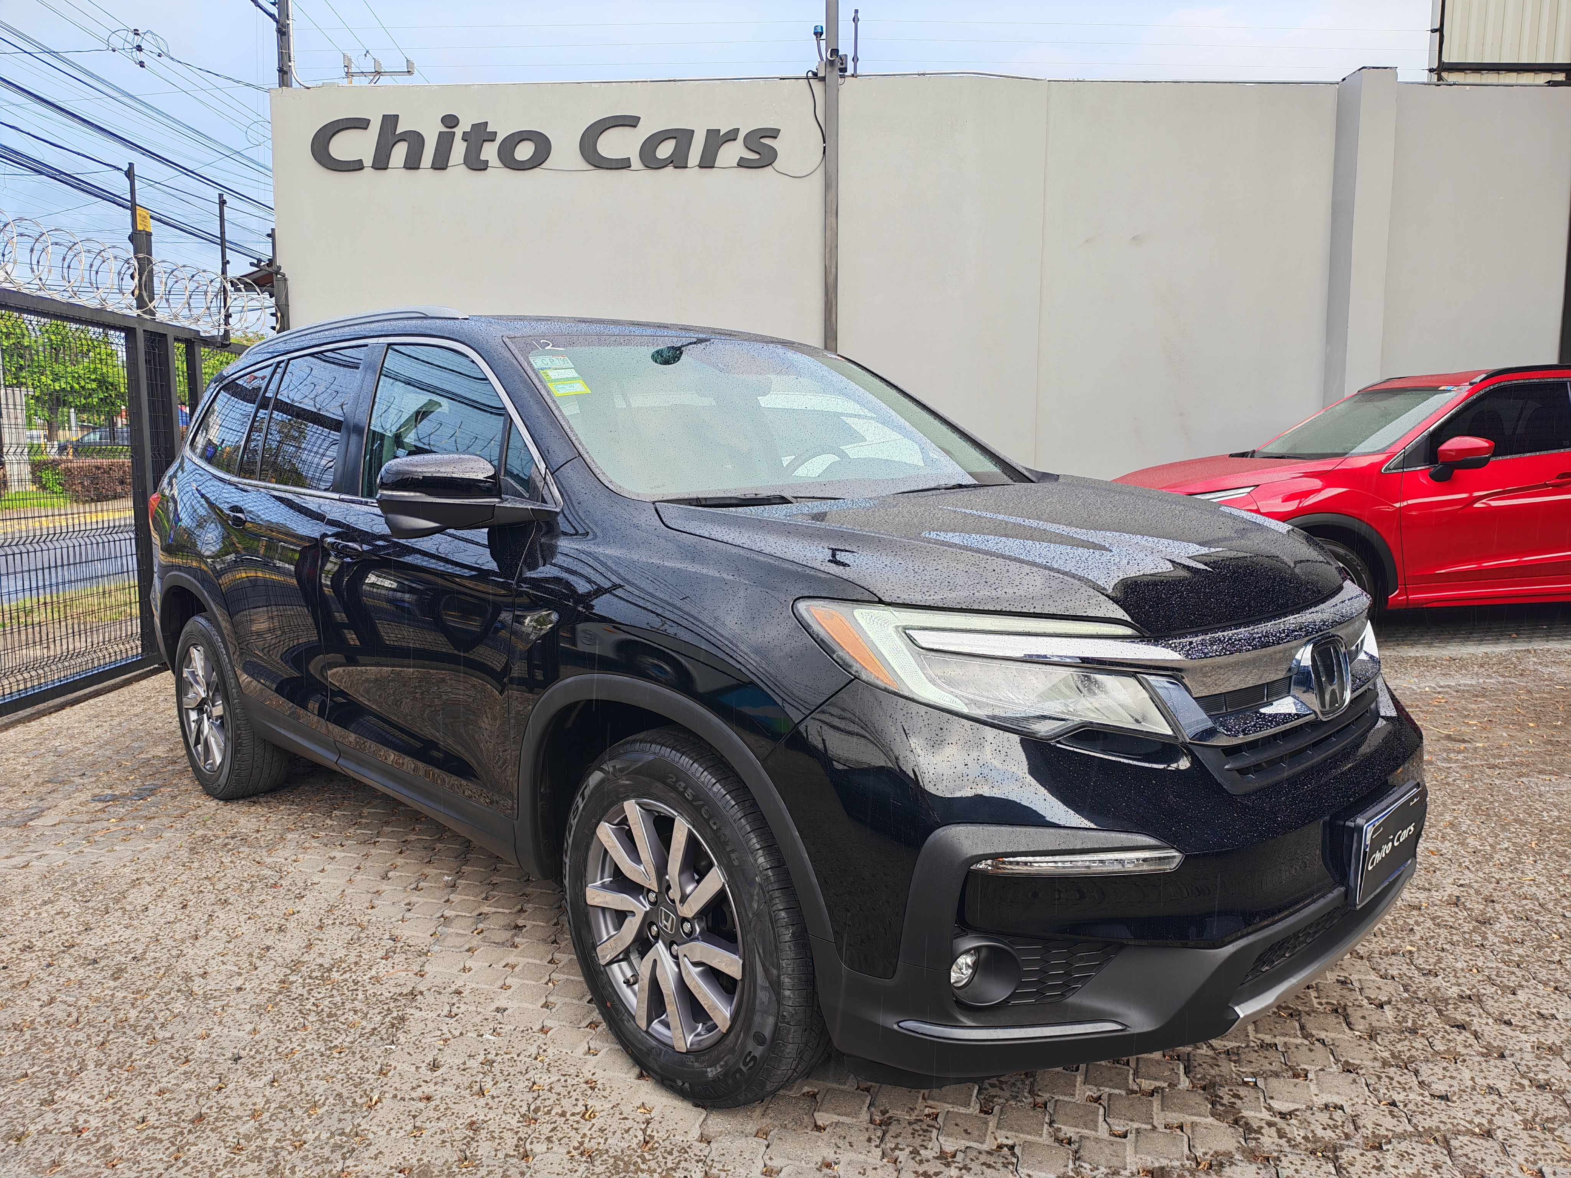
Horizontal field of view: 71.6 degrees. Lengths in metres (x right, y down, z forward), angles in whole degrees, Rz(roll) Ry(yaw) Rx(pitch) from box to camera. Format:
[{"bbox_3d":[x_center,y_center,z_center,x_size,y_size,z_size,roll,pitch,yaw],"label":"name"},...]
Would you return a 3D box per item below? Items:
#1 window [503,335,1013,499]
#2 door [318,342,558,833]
[{"bbox_3d":[0.031,-0.461,3.064,1.500,0.140,0.880,-7,40,-44],"label":"window"},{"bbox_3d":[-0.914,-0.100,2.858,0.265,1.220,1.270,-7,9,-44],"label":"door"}]

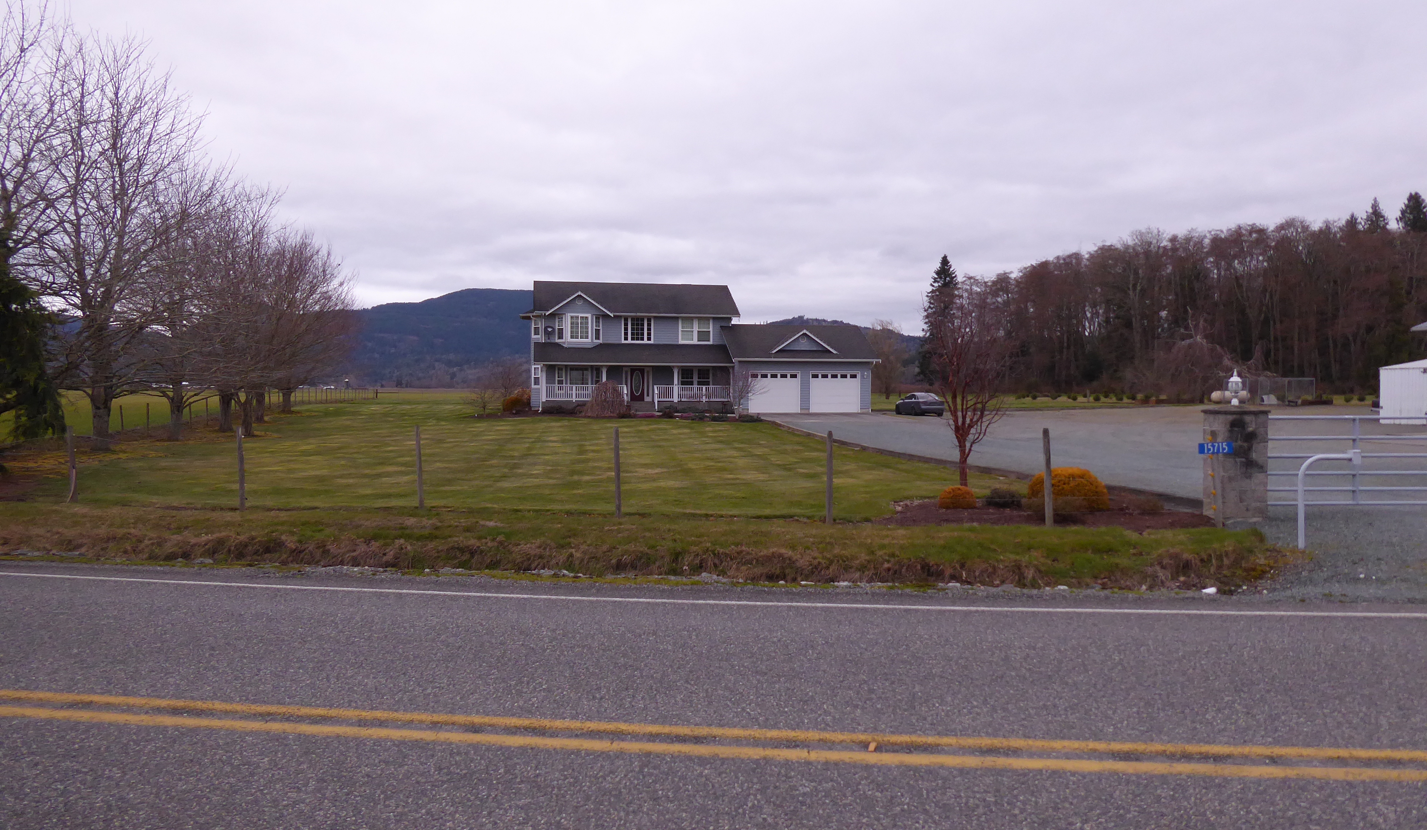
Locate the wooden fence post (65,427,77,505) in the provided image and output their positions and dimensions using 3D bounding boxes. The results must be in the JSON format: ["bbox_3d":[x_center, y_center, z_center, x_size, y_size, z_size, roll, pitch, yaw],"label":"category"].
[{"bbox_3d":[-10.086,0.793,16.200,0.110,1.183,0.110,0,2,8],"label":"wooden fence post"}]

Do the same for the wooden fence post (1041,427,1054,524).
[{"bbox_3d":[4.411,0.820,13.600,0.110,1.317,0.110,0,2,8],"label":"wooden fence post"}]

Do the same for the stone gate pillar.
[{"bbox_3d":[7.298,0.685,14.400,0.670,1.570,0.670,0,2,6],"label":"stone gate pillar"}]

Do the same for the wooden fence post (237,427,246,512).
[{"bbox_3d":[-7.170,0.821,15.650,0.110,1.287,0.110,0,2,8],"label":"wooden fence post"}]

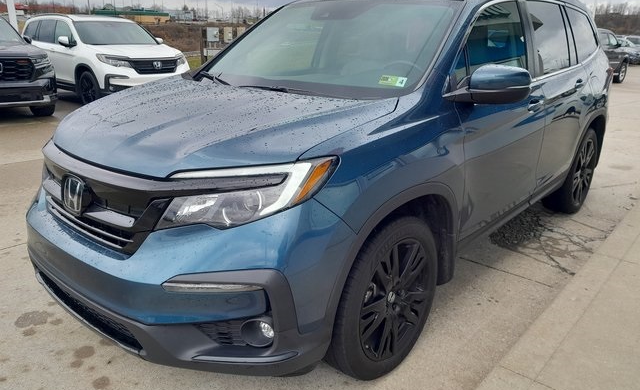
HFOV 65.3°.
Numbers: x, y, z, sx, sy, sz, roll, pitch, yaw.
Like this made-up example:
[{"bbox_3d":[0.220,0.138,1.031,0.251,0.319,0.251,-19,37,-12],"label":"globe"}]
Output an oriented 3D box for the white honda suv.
[{"bbox_3d":[-4.911,-3.031,11.045,4.980,1.780,2.060,16,23,39],"label":"white honda suv"}]

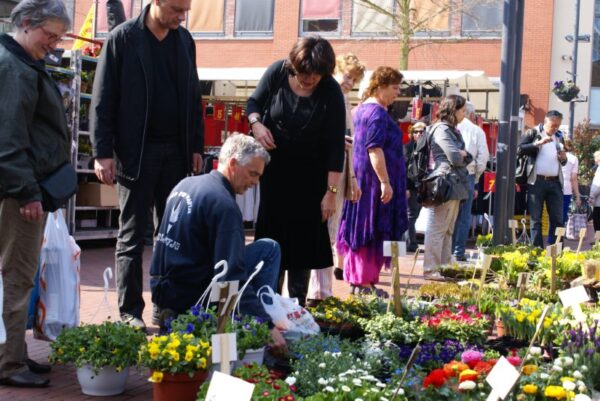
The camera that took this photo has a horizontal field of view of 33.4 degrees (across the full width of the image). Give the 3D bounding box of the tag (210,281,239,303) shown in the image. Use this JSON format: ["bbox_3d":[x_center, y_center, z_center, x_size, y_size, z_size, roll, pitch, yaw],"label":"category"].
[{"bbox_3d":[-0.275,0.332,3.650,0.101,0.076,0.010,3,0,3],"label":"tag"}]

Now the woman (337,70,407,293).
[{"bbox_3d":[0.514,-0.131,7.100,0.500,1.640,0.550,3,0,-12],"label":"woman"}]

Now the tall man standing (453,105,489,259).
[{"bbox_3d":[1.908,-0.213,11.200,0.520,1.760,0.340,3,0,20],"label":"tall man standing"}]

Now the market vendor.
[{"bbox_3d":[-0.375,0.196,4.550,0.750,0.990,0.620,3,0,-31],"label":"market vendor"}]

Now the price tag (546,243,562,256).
[{"bbox_3d":[1.653,0.318,6.500,0.100,0.075,0.010,3,0,9],"label":"price tag"}]

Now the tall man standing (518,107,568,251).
[{"bbox_3d":[2.606,-0.119,10.800,0.540,1.710,0.380,3,0,-7],"label":"tall man standing"}]

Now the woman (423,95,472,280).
[{"bbox_3d":[1.281,-0.109,8.750,0.450,1.630,0.500,3,0,-9],"label":"woman"}]

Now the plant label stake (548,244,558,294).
[{"bbox_3d":[1.647,0.455,6.500,0.035,0.340,0.015,3,0,6],"label":"plant label stake"}]

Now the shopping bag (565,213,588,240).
[{"bbox_3d":[3.605,0.351,13.000,0.280,0.360,0.160,3,0,-30],"label":"shopping bag"}]

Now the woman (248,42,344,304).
[{"bbox_3d":[-0.021,-0.162,6.100,0.580,1.670,0.480,3,0,-7],"label":"woman"}]

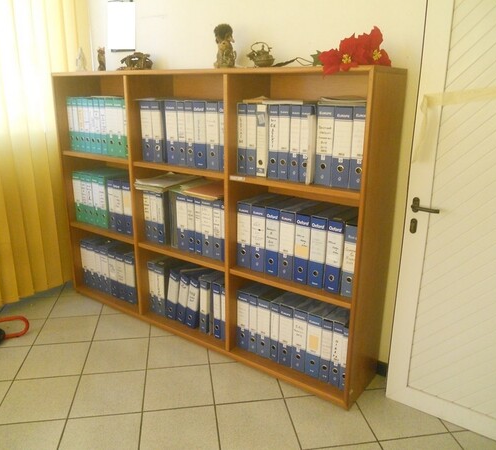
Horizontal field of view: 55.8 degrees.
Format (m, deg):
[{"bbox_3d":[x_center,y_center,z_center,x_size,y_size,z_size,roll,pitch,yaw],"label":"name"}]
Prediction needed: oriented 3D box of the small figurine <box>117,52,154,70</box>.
[{"bbox_3d":[-0.674,-0.971,2.806,0.200,0.118,0.110,12,20,35],"label":"small figurine"}]

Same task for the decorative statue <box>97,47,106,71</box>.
[{"bbox_3d":[-0.934,-1.050,2.986,0.055,0.165,0.050,12,20,35],"label":"decorative statue"}]

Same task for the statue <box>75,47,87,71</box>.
[{"bbox_3d":[-1.084,-1.066,3.032,0.070,0.168,0.055,12,20,35],"label":"statue"}]

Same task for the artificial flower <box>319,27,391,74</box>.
[{"bbox_3d":[0.424,-0.693,1.863,0.265,0.185,0.200,7,17,20],"label":"artificial flower"}]

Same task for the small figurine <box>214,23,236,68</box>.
[{"bbox_3d":[-0.116,-0.914,2.411,0.100,0.236,0.090,12,20,35],"label":"small figurine"}]

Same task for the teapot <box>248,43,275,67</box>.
[{"bbox_3d":[0.061,-0.820,2.277,0.135,0.132,0.105,2,16,5],"label":"teapot"}]

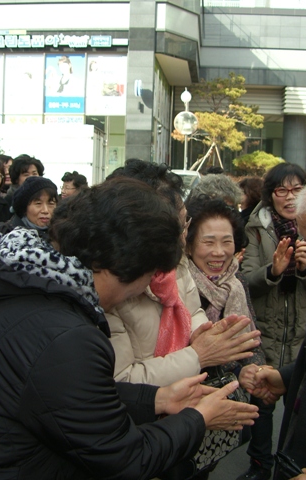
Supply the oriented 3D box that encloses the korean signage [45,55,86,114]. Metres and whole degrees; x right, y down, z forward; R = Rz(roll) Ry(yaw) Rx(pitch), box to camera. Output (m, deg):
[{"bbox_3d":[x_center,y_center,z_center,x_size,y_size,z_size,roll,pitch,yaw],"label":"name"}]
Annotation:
[{"bbox_3d":[-3.382,-5.987,19.868,1.630,2.210,0.060,3,6,8],"label":"korean signage"}]

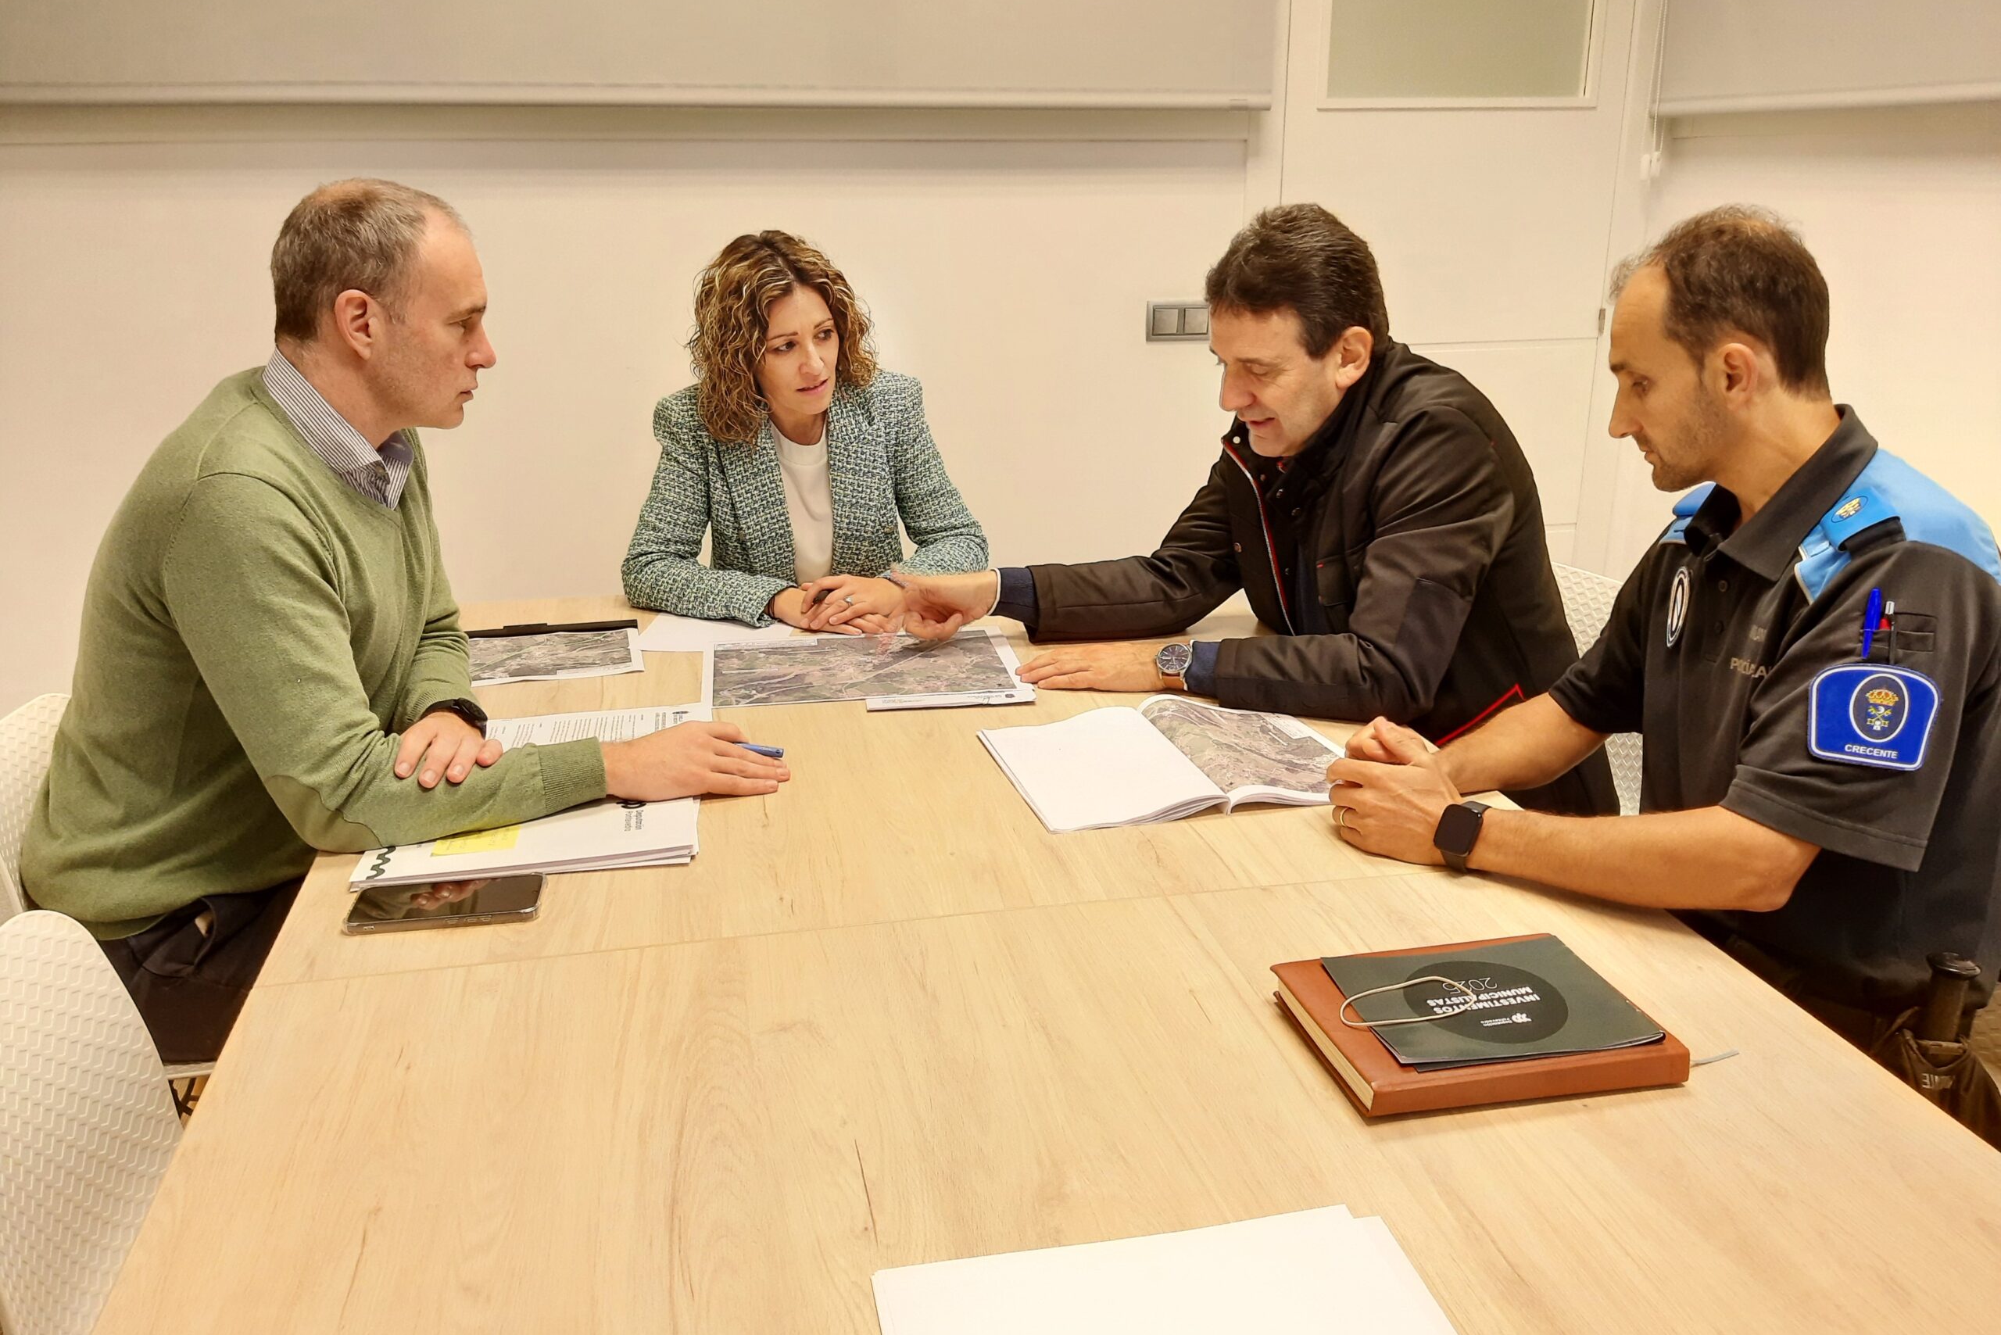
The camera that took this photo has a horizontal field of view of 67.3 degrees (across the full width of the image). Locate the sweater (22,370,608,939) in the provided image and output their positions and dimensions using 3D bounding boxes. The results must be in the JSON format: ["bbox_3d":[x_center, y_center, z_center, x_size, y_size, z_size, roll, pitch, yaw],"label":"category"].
[{"bbox_3d":[-0.702,0.005,1.600,0.590,0.620,0.540,-4,19,-13],"label":"sweater"}]

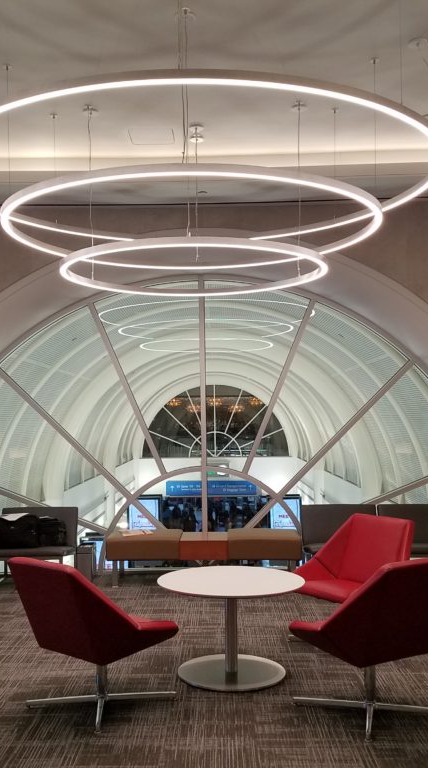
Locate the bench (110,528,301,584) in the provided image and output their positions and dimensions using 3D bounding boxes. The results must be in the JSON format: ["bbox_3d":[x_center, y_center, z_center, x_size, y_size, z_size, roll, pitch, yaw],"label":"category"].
[{"bbox_3d":[-0.085,1.688,7.472,1.830,0.445,0.640,-1,-3,1],"label":"bench"}]

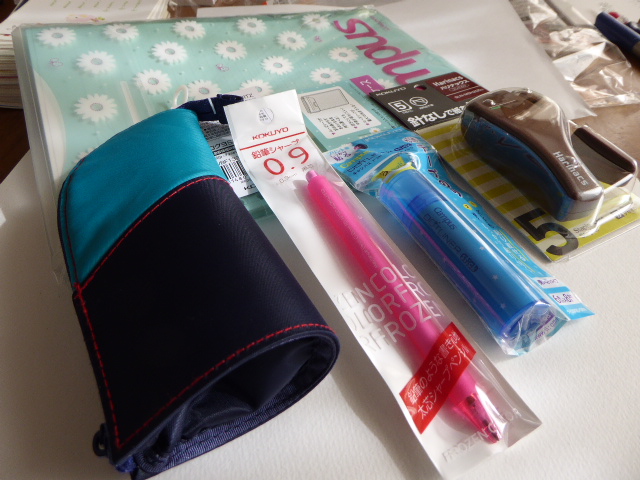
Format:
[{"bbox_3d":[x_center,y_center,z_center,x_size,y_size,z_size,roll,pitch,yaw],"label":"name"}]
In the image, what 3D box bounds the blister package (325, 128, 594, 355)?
[{"bbox_3d":[0.076,-0.017,0.234,0.066,0.026,0.148,-18,54,-26],"label":"blister package"}]

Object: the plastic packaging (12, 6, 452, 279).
[{"bbox_3d":[-0.024,-0.104,0.309,0.309,0.010,0.225,-17,53,-25],"label":"plastic packaging"}]

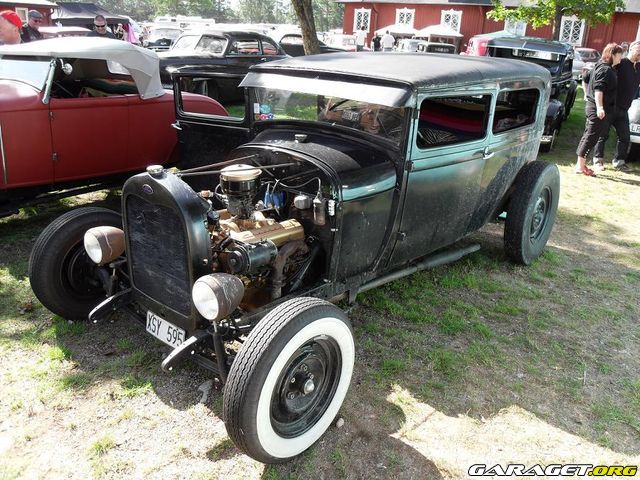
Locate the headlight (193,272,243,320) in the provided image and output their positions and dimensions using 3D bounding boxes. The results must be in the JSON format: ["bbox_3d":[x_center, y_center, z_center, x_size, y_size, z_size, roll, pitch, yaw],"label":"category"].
[{"bbox_3d":[-0.384,0.210,2.069,0.178,0.178,0.185,19,26,36],"label":"headlight"}]

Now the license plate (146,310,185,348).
[{"bbox_3d":[-0.690,0.403,2.305,0.280,0.110,0.012,19,26,35],"label":"license plate"}]

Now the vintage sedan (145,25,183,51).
[{"bbox_3d":[-7.504,-9.795,25.786,1.800,1.600,4.800,0,21,-8],"label":"vintage sedan"}]

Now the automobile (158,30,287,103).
[{"bbox_3d":[-2.201,-3.783,11.409,1.850,1.660,4.900,14,24,26],"label":"automobile"}]

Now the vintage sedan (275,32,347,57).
[{"bbox_3d":[-0.926,-8.606,23.777,4.900,1.550,1.820,-6,23,-23],"label":"vintage sedan"}]

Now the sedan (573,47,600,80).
[{"bbox_3d":[12.641,-8.656,25.465,4.500,1.480,1.780,-11,25,-33],"label":"sedan"}]

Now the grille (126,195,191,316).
[{"bbox_3d":[-0.692,0.059,2.238,0.420,0.480,0.055,19,26,35],"label":"grille"}]

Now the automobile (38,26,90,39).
[{"bbox_3d":[-7.872,-5.930,16.260,1.750,1.560,4.500,17,25,32],"label":"automobile"}]

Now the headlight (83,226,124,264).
[{"bbox_3d":[-1.030,0.014,2.546,0.178,0.178,0.185,19,26,35],"label":"headlight"}]

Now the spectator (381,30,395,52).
[{"bbox_3d":[2.796,-7.976,22.117,0.550,1.770,0.350,5,21,5],"label":"spectator"}]

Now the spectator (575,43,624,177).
[{"bbox_3d":[3.809,-1.785,7.080,0.500,1.680,0.480,8,21,11],"label":"spectator"}]

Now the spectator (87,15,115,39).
[{"bbox_3d":[-2.883,-2.135,6.957,0.520,1.730,0.330,0,21,-7],"label":"spectator"}]

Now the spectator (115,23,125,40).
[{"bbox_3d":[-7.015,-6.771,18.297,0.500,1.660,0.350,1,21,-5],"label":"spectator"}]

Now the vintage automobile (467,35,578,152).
[{"bbox_3d":[3.705,-2.819,9.543,1.700,1.800,4.000,13,23,24],"label":"vintage automobile"}]

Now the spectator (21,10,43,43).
[{"bbox_3d":[-4.128,-2.438,7.665,0.380,1.760,0.520,17,25,32],"label":"spectator"}]

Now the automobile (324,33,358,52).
[{"bbox_3d":[1.268,-9.257,25.335,1.750,1.500,4.400,-15,27,-39],"label":"automobile"}]

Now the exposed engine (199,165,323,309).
[{"bbox_3d":[-0.415,-0.037,2.519,0.610,0.650,0.570,19,26,35],"label":"exposed engine"}]

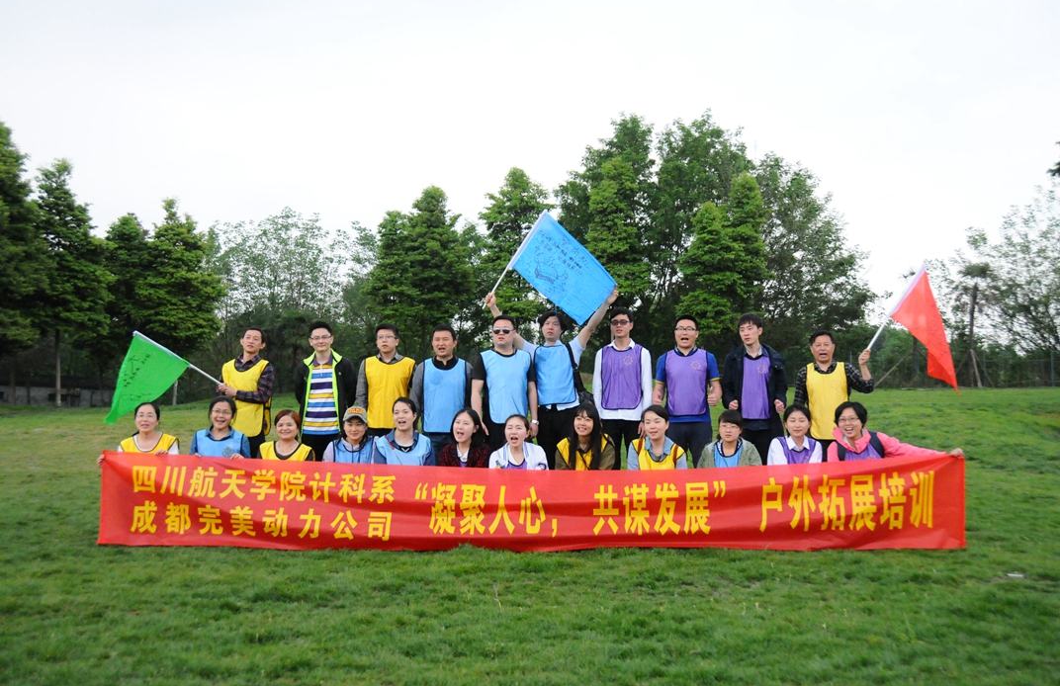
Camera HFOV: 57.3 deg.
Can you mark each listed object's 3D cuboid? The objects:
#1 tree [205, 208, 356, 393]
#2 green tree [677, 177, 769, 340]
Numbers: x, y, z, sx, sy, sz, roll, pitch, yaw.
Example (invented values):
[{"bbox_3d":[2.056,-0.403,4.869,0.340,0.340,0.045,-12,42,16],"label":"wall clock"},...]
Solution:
[{"bbox_3d":[-7.980,-1.370,31.000,4.860,5.940,4.860,0,0,0],"label":"tree"},{"bbox_3d":[4.780,-1.410,24.000,2.400,5.380,2.400,0,0,0],"label":"green tree"}]

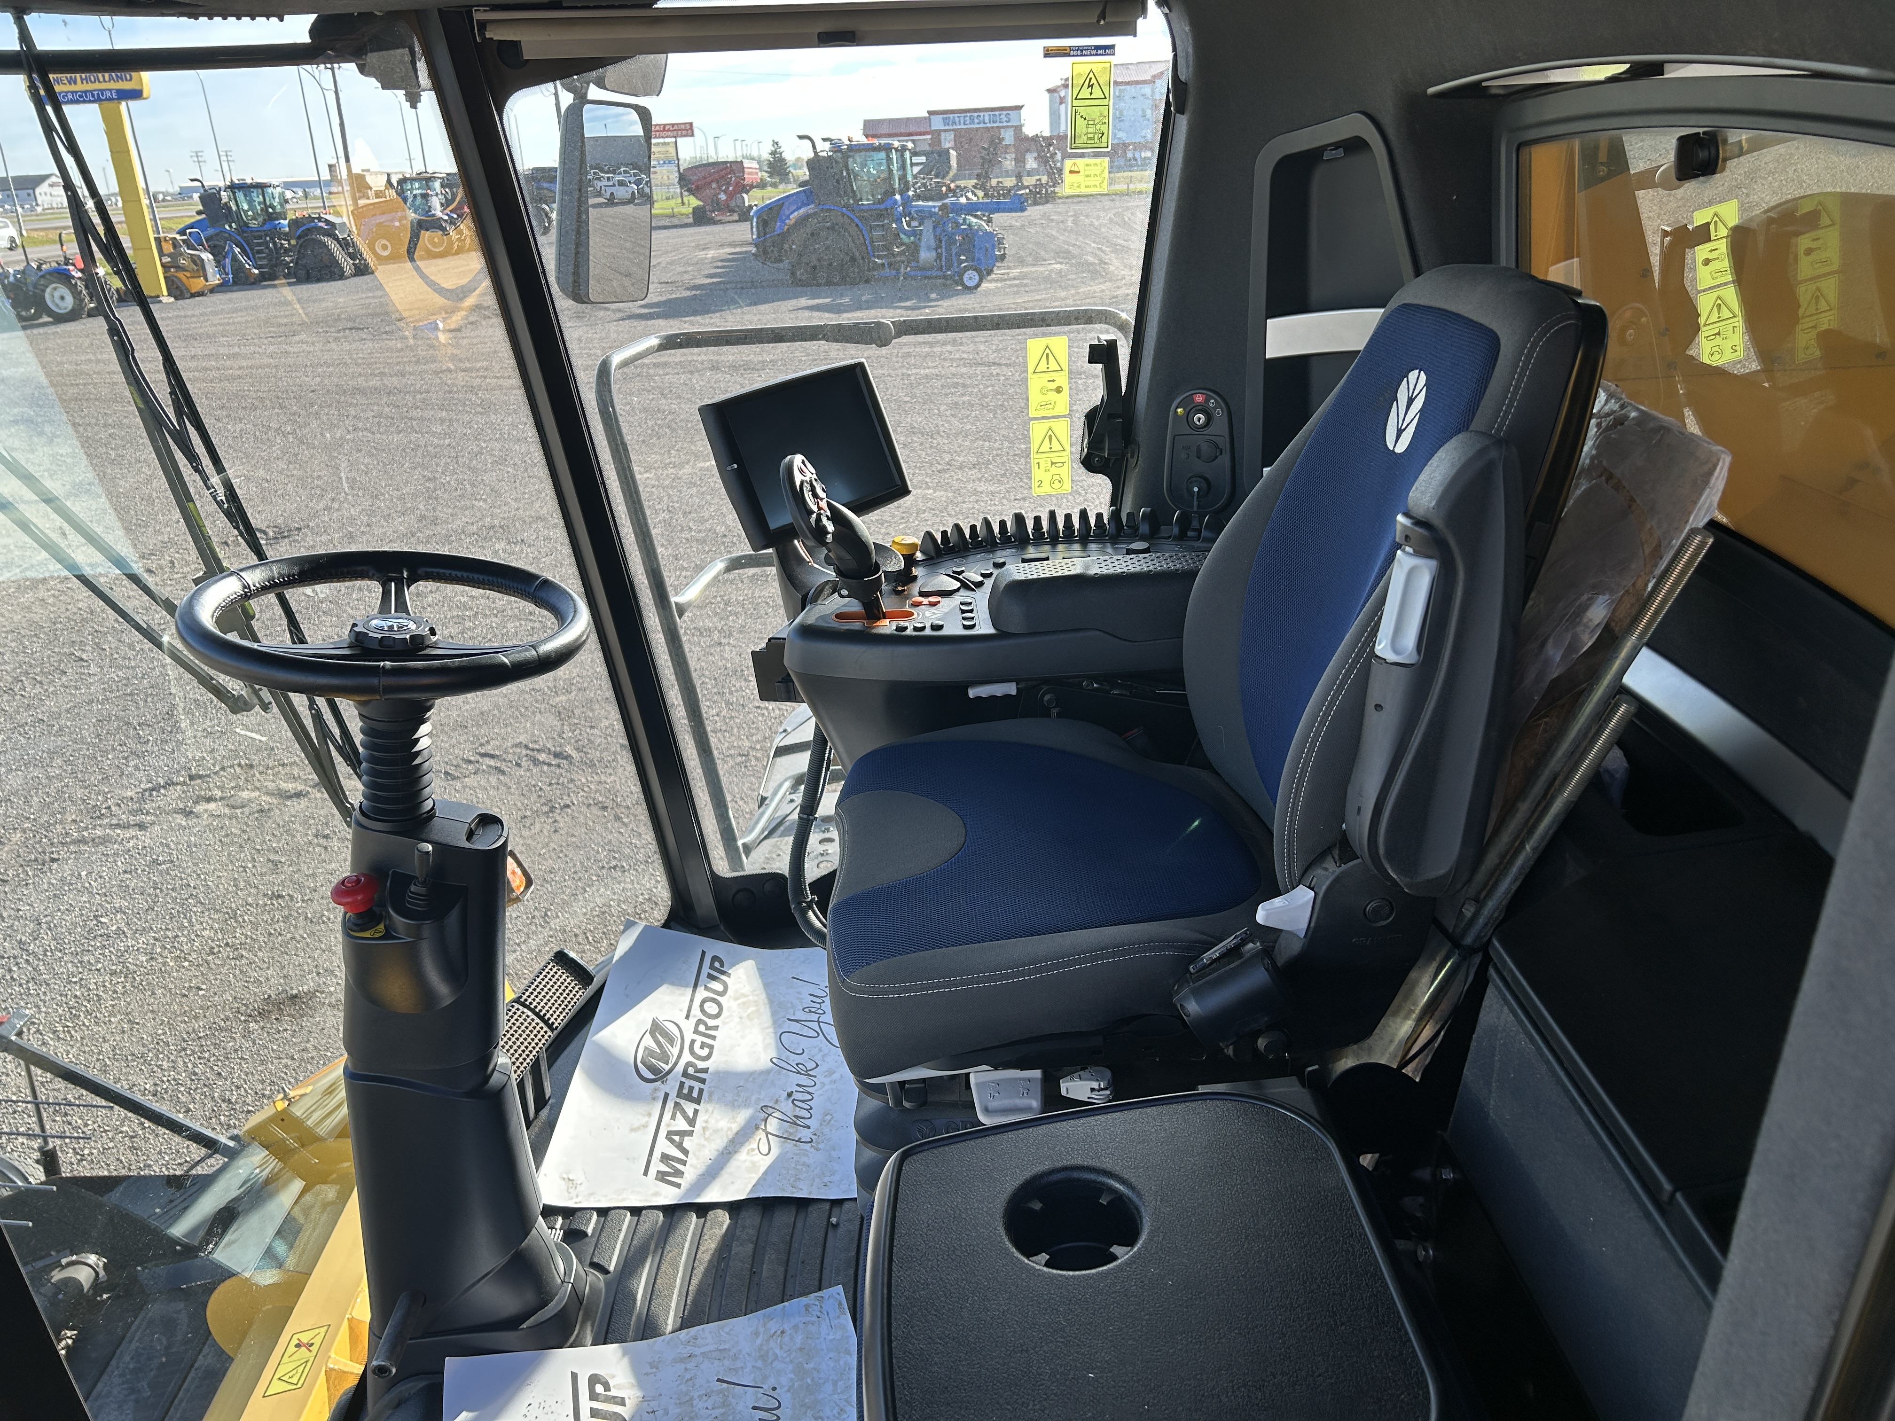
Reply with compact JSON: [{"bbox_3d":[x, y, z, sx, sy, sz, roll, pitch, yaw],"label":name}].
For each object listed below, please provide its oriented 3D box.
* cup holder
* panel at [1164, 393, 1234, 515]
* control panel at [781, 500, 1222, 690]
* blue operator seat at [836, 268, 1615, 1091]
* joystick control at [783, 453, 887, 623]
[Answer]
[{"bbox_3d":[0.088,0.382,0.999,0.100,0.060,0.100,-3,21,0],"label":"cup holder"},{"bbox_3d":[0.347,-0.357,1.960,0.096,0.172,0.030,-2,21,2],"label":"panel"},{"bbox_3d":[0.092,-0.157,1.863,0.600,0.135,0.320,-3,21,0],"label":"control panel"},{"bbox_3d":[0.201,-0.082,1.425,0.666,0.676,0.550,-4,22,-4],"label":"blue operator seat"},{"bbox_3d":[-0.141,-0.210,1.770,0.125,0.200,0.100,1,22,9],"label":"joystick control"}]

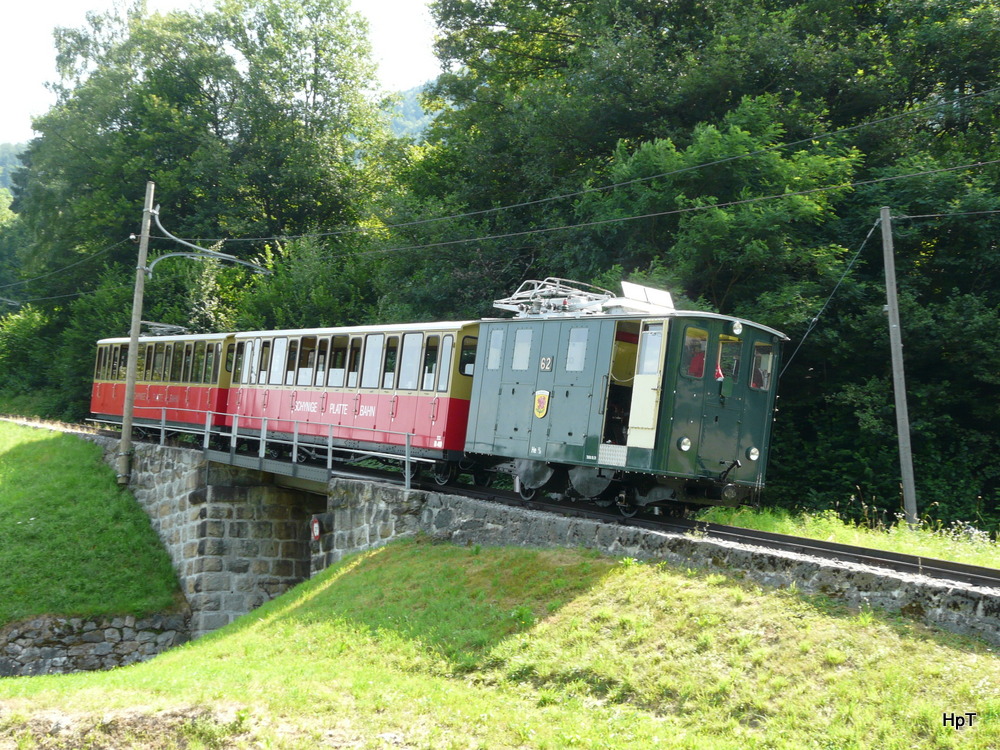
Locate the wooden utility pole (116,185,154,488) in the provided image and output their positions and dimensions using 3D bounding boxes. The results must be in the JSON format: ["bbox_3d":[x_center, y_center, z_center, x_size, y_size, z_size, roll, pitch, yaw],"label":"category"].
[{"bbox_3d":[-9.709,-1.277,34.870,0.270,8.560,0.270,12,-20,-34],"label":"wooden utility pole"}]

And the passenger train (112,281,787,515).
[{"bbox_3d":[-4.144,0.277,30.648,2.426,3.890,27.232,10,-5,-35],"label":"passenger train"}]

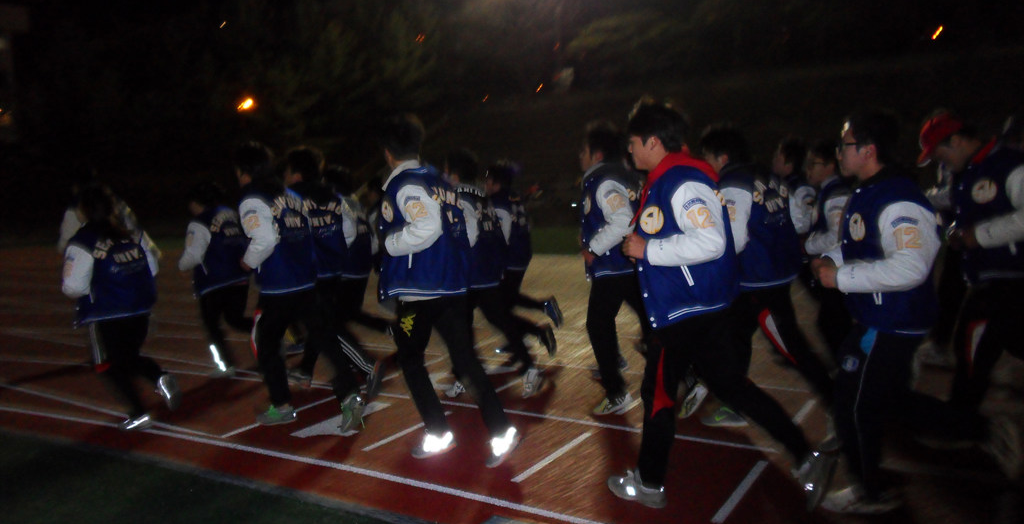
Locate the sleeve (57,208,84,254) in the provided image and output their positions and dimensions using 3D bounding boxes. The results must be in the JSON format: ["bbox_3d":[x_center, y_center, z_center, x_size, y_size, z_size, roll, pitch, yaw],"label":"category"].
[{"bbox_3d":[-3.482,-0.241,5.600,0.230,0.360,0.160,3,7,23],"label":"sleeve"}]

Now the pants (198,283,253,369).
[{"bbox_3d":[-2.292,0.501,5.780,0.500,0.730,0.330,0,6,31],"label":"pants"}]

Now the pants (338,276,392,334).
[{"bbox_3d":[-1.261,0.398,5.950,0.530,0.740,0.340,0,6,34],"label":"pants"}]

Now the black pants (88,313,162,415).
[{"bbox_3d":[-2.426,0.640,4.480,0.470,0.690,0.330,0,6,32],"label":"black pants"}]

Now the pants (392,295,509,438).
[{"bbox_3d":[-0.319,0.521,3.680,0.500,0.800,0.380,1,6,30],"label":"pants"}]

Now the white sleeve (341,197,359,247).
[{"bbox_3d":[-1.158,-0.278,5.000,0.220,0.350,0.160,3,7,23],"label":"white sleeve"}]

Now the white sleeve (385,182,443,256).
[{"bbox_3d":[-0.492,-0.212,3.550,0.290,0.370,0.180,0,6,34],"label":"white sleeve"}]

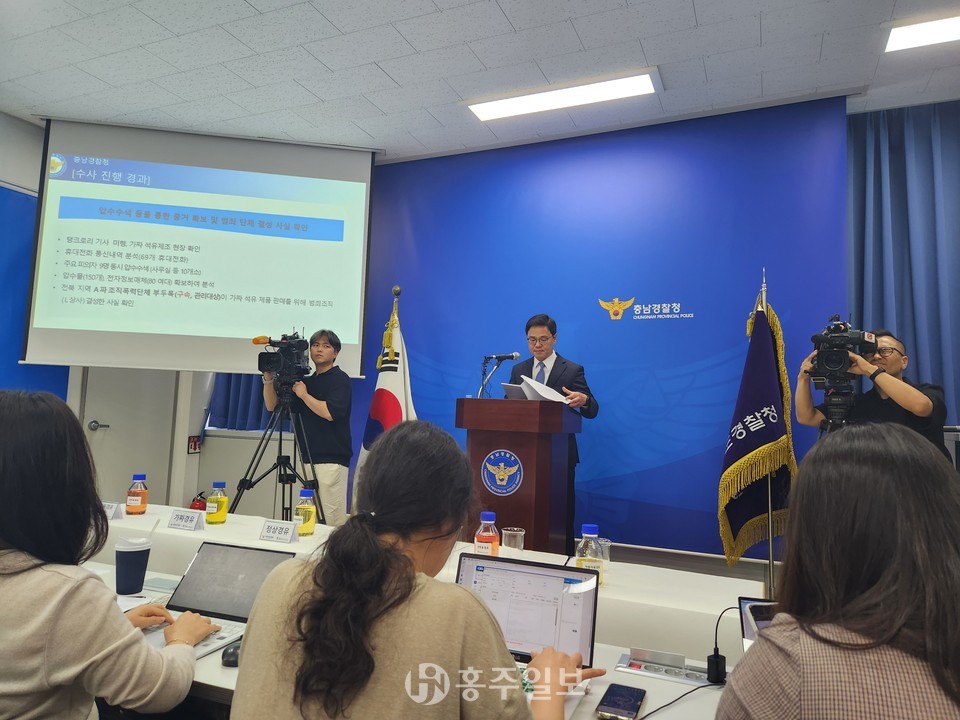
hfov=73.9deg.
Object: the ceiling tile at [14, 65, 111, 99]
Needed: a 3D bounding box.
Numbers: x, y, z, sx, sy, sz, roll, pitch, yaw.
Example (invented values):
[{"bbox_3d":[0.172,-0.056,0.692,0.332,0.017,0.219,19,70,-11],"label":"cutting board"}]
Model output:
[{"bbox_3d":[-2.730,-1.810,4.219,0.600,0.015,0.300,0,-5,24],"label":"ceiling tile"}]

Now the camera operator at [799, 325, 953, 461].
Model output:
[{"bbox_3d":[2.003,0.717,3.280,0.680,1.717,0.560,-1,-5,30],"label":"camera operator"}]

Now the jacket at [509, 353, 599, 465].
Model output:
[{"bbox_3d":[0.443,0.297,3.900,0.550,0.700,0.360,0,-5,24],"label":"jacket"}]

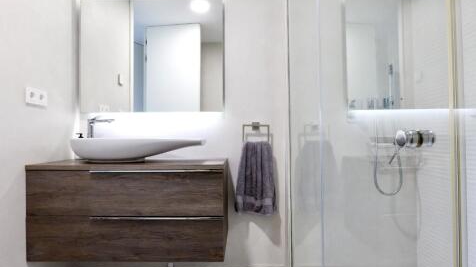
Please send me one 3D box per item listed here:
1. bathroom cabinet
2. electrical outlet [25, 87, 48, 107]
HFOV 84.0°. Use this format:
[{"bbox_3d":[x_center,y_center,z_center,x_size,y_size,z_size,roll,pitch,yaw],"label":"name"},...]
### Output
[{"bbox_3d":[-0.595,0.428,1.628,1.048,0.506,0.464,0,-1,1],"label":"bathroom cabinet"},{"bbox_3d":[-1.117,-0.202,1.466,0.013,0.084,0.154,0,-1,1],"label":"electrical outlet"}]

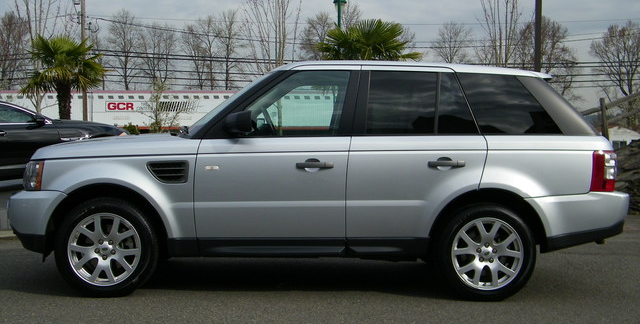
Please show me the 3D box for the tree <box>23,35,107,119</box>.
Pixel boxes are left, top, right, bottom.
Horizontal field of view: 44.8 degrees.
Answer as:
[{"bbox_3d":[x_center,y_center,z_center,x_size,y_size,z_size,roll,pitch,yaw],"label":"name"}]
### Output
[{"bbox_3d":[-5.930,-1.472,18.100,1.947,2.974,1.947,0,4,0],"label":"tree"}]

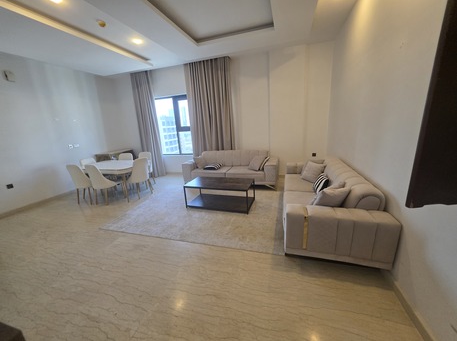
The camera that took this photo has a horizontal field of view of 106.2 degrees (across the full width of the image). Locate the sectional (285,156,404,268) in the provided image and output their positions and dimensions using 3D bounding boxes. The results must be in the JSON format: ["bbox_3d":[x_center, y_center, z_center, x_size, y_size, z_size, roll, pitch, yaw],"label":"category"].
[{"bbox_3d":[1.365,0.308,2.596,0.928,0.768,2.102,2,16,18],"label":"sectional"}]

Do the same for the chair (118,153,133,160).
[{"bbox_3d":[-2.690,0.041,4.340,0.450,0.855,0.522,2,16,18],"label":"chair"}]

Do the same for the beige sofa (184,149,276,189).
[{"bbox_3d":[0.075,-0.083,4.317,2.218,0.768,0.841,2,16,18],"label":"beige sofa"}]

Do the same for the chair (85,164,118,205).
[{"bbox_3d":[-2.485,0.262,3.487,0.450,0.855,0.507,3,17,23],"label":"chair"}]

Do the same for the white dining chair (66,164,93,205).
[{"bbox_3d":[-2.903,0.255,3.609,0.450,0.855,0.507,2,16,21],"label":"white dining chair"}]

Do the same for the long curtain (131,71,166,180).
[{"bbox_3d":[-2.308,-1.278,5.077,0.609,2.944,0.145,2,16,18],"label":"long curtain"}]

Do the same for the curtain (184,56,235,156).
[{"bbox_3d":[-0.426,-1.227,4.511,1.218,2.900,0.145,2,16,18],"label":"curtain"}]

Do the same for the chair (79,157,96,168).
[{"bbox_3d":[-2.941,0.163,3.952,0.522,0.855,0.450,2,16,18],"label":"chair"}]

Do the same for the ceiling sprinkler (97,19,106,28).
[{"bbox_3d":[-1.853,-2.142,2.505,0.105,0.050,0.105,1,17,16],"label":"ceiling sprinkler"}]

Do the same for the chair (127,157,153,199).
[{"bbox_3d":[-1.973,0.160,3.739,0.522,0.855,0.450,3,17,23],"label":"chair"}]

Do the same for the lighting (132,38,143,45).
[{"bbox_3d":[-1.627,-2.324,3.079,0.123,0.044,0.123,2,16,18],"label":"lighting"}]

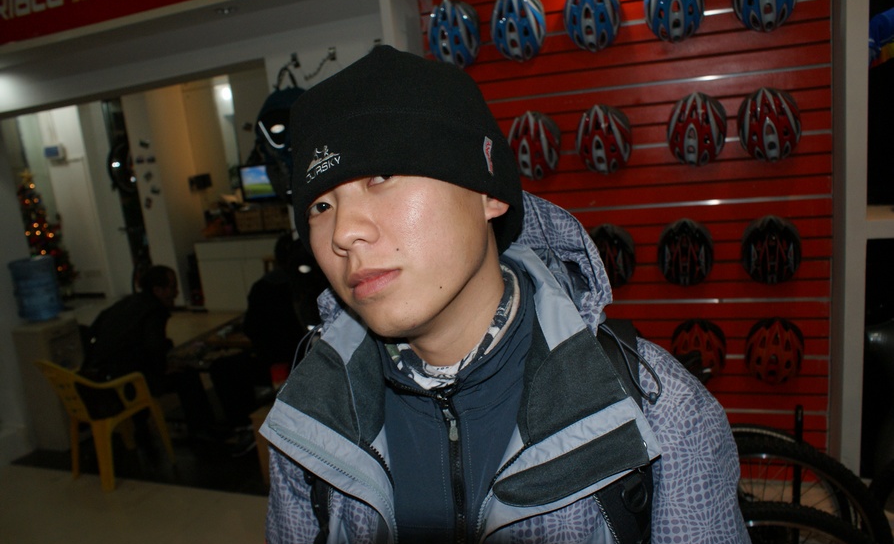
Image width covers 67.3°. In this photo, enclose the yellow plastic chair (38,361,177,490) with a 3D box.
[{"bbox_3d":[-1.896,0.789,3.723,0.510,0.720,0.470,3,14,39],"label":"yellow plastic chair"}]

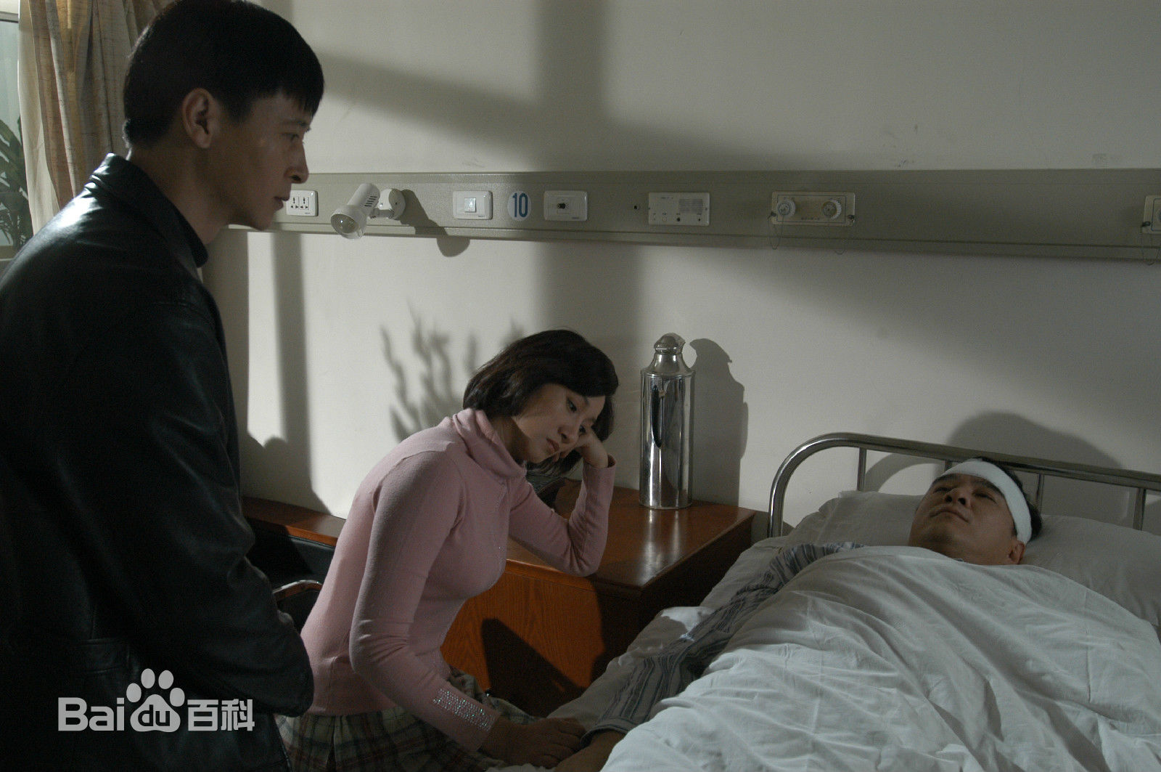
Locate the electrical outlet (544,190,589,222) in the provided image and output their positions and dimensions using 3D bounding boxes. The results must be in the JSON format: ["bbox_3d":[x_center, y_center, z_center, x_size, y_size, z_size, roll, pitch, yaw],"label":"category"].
[{"bbox_3d":[-0.034,-0.422,2.493,0.118,0.071,0.012,7,12,31],"label":"electrical outlet"}]

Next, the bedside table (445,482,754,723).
[{"bbox_3d":[0.002,0.642,2.391,0.580,0.700,0.555,7,12,31],"label":"bedside table"}]

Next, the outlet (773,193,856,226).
[{"bbox_3d":[0.475,-0.361,2.171,0.175,0.068,0.035,7,12,31],"label":"outlet"}]

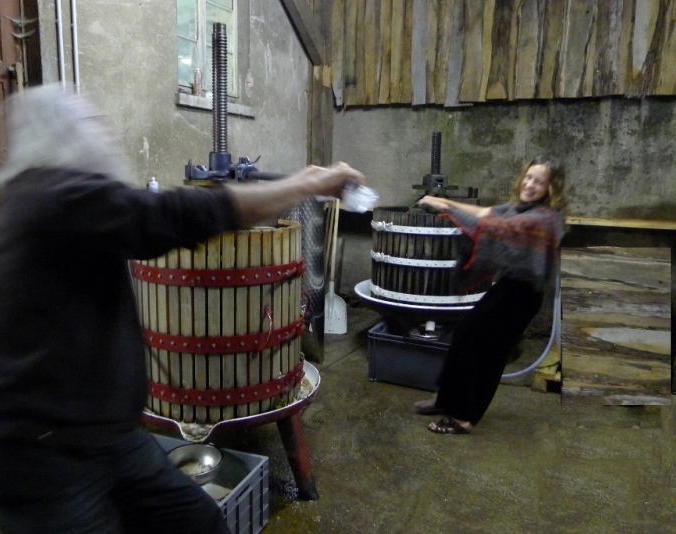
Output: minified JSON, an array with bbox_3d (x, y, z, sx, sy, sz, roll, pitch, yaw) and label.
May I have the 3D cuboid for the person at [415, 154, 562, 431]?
[{"bbox_3d":[0.828,0.140,2.918,0.800,1.460,0.520,-4,10,-30],"label":"person"}]

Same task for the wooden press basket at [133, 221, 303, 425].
[{"bbox_3d":[-0.510,0.183,2.324,0.730,0.735,0.730,-1,8,-11],"label":"wooden press basket"}]

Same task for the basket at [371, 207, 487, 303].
[{"bbox_3d":[0.630,-0.095,3.552,0.820,0.540,0.820,2,8,10],"label":"basket"}]

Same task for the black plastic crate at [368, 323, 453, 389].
[{"bbox_3d":[0.565,0.597,3.621,0.600,0.335,0.400,5,9,25],"label":"black plastic crate"}]

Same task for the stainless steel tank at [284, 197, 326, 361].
[{"bbox_3d":[-0.401,0.086,3.923,0.620,1.240,0.620,-5,10,-36],"label":"stainless steel tank"}]

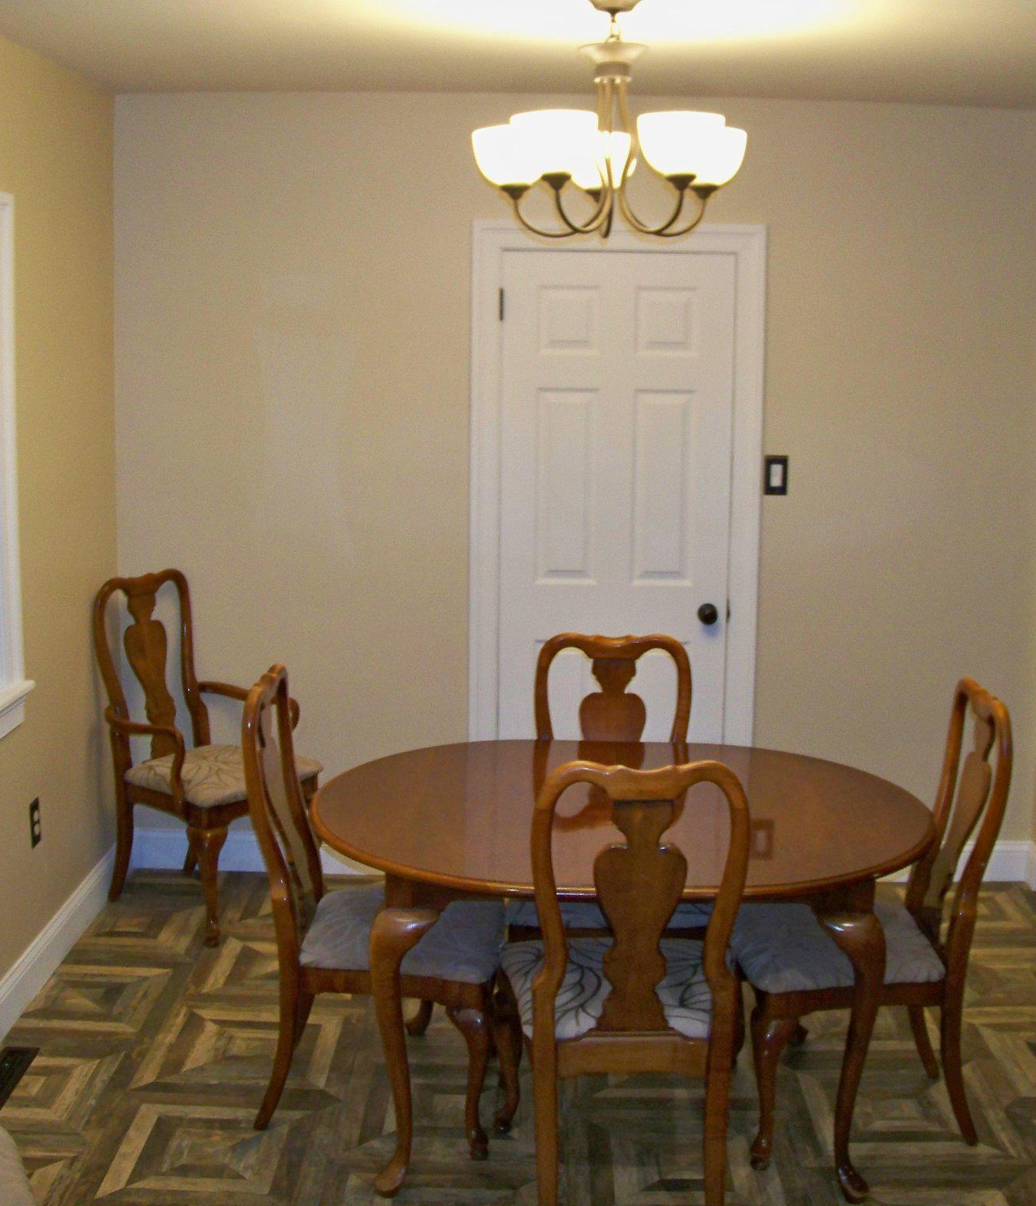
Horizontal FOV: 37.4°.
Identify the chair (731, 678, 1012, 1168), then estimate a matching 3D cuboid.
[{"bbox_3d":[0.748,0.664,3.320,0.567,1.007,0.528,1,10,1],"label":"chair"}]

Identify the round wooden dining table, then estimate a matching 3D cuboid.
[{"bbox_3d":[0.212,0.787,3.355,1.310,0.745,1.056,1,10,1],"label":"round wooden dining table"}]

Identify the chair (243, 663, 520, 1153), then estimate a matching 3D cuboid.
[{"bbox_3d":[-0.291,0.648,3.375,0.572,1.007,0.528,1,10,1],"label":"chair"}]

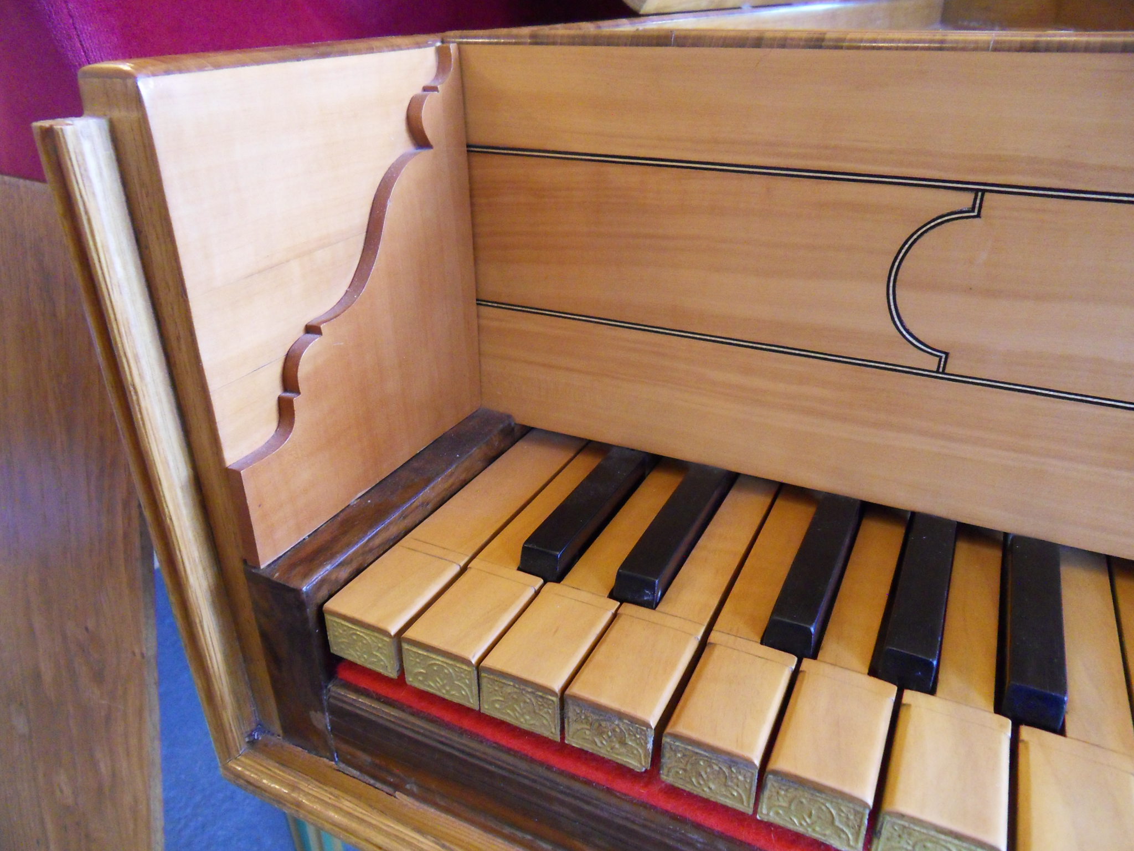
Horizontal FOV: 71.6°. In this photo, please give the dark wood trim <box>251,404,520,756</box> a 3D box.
[{"bbox_3d":[-0.052,0.045,0.265,0.020,0.063,0.113,12,29,23],"label":"dark wood trim"}]

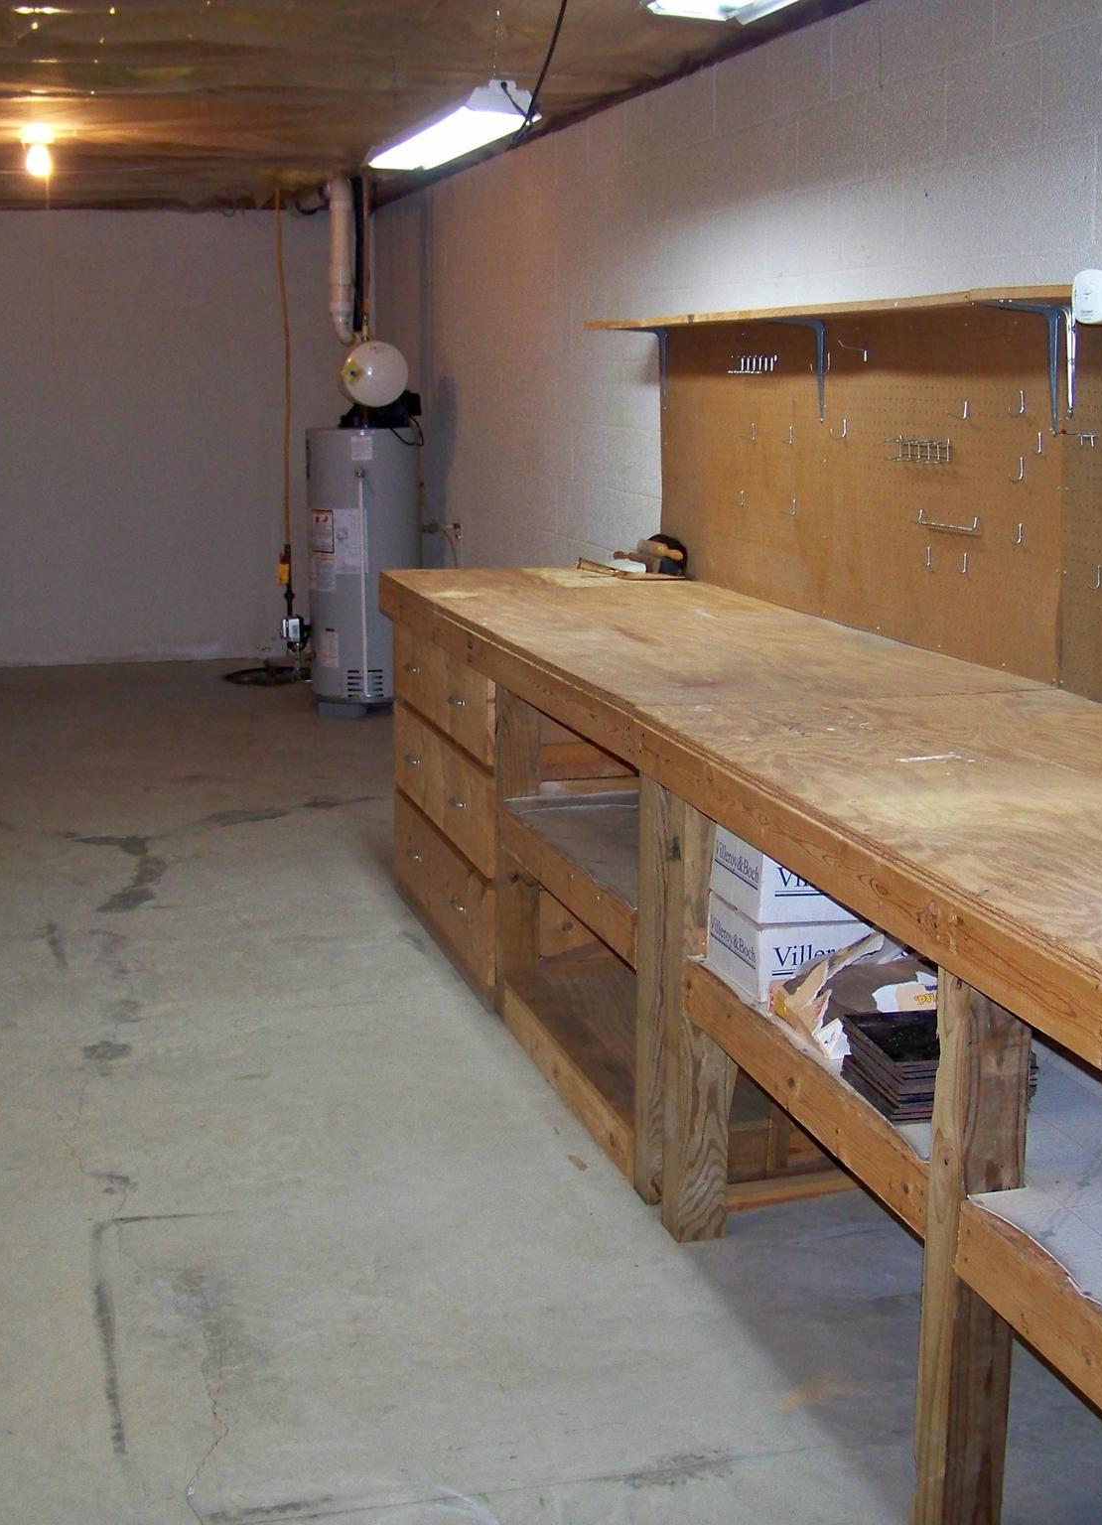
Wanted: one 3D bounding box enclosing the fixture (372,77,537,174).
[{"bbox_3d":[-0.284,-1.643,5.016,0.175,0.080,1.230,-3,12,-16],"label":"fixture"}]

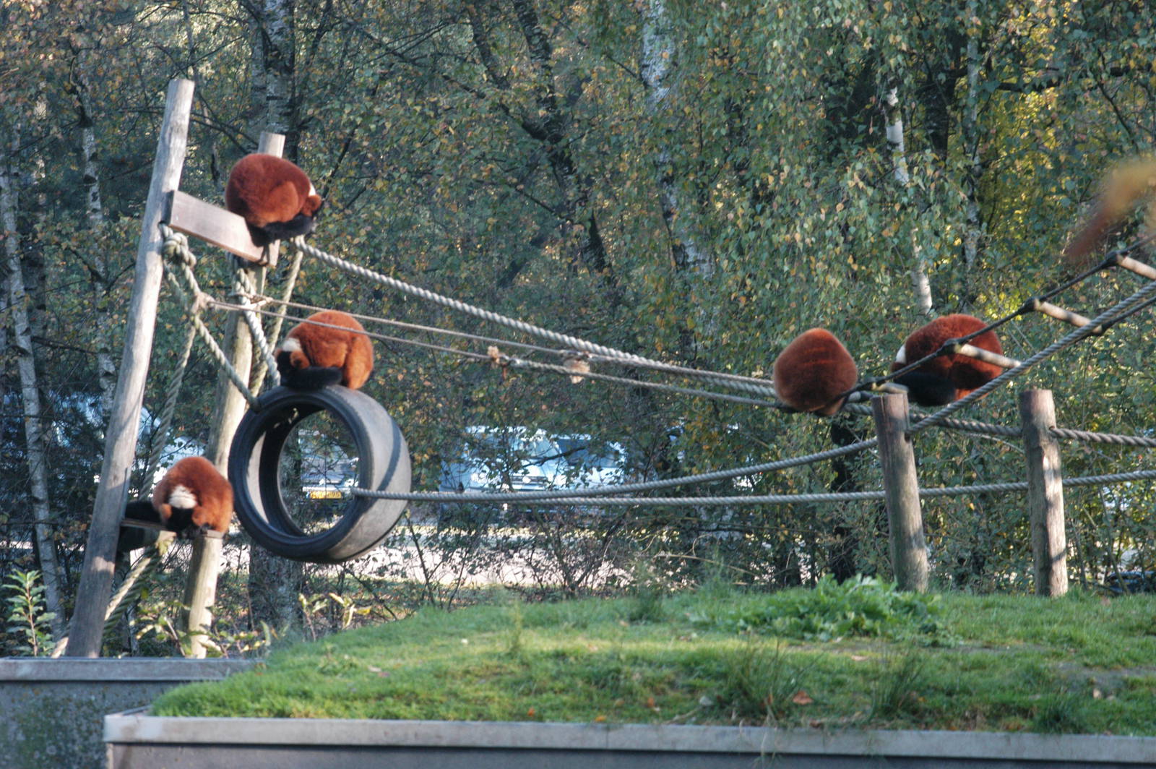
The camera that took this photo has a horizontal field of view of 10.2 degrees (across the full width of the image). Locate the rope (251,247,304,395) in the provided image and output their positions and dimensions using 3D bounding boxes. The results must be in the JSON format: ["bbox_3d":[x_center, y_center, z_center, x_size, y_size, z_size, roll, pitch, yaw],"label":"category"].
[{"bbox_3d":[-1.079,-0.233,23.250,0.036,0.548,0.036,11,13,-36],"label":"rope"}]

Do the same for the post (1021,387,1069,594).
[{"bbox_3d":[1.709,0.413,23.700,0.123,0.794,0.123,-4,0,0],"label":"post"}]

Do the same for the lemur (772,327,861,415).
[{"bbox_3d":[0.815,-0.045,22.200,0.285,0.300,0.320,0,-1,12],"label":"lemur"}]

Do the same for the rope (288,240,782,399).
[{"bbox_3d":[-0.157,-0.213,22.775,1.985,0.085,0.040,17,7,25],"label":"rope"}]

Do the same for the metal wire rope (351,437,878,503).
[{"bbox_3d":[0.134,0.335,23.500,1.920,0.120,0.050,-6,0,0],"label":"metal wire rope"}]

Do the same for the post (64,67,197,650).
[{"bbox_3d":[-1.616,-0.038,23.500,0.125,2.168,0.125,10,0,0],"label":"post"}]

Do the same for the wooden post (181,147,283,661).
[{"bbox_3d":[-1.233,0.044,23.250,0.097,1.895,0.097,8,0,34],"label":"wooden post"}]

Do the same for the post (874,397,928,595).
[{"bbox_3d":[1.166,0.411,23.400,0.125,0.760,0.125,-6,0,0],"label":"post"}]

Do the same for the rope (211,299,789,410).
[{"bbox_3d":[-0.287,-0.098,23.450,2.140,0.060,0.040,10,0,0],"label":"rope"}]

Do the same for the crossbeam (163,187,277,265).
[{"bbox_3d":[-1.265,-0.554,23.000,0.042,0.118,0.610,1,-12,36],"label":"crossbeam"}]

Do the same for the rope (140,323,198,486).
[{"bbox_3d":[-1.448,0.071,22.910,0.036,0.602,0.036,9,14,-37],"label":"rope"}]

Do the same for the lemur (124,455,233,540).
[{"bbox_3d":[-1.414,0.400,22.950,0.340,0.300,0.320,0,-1,14],"label":"lemur"}]

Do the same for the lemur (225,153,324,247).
[{"bbox_3d":[-1.119,-0.676,23.900,0.360,0.350,0.280,1,-1,-6],"label":"lemur"}]

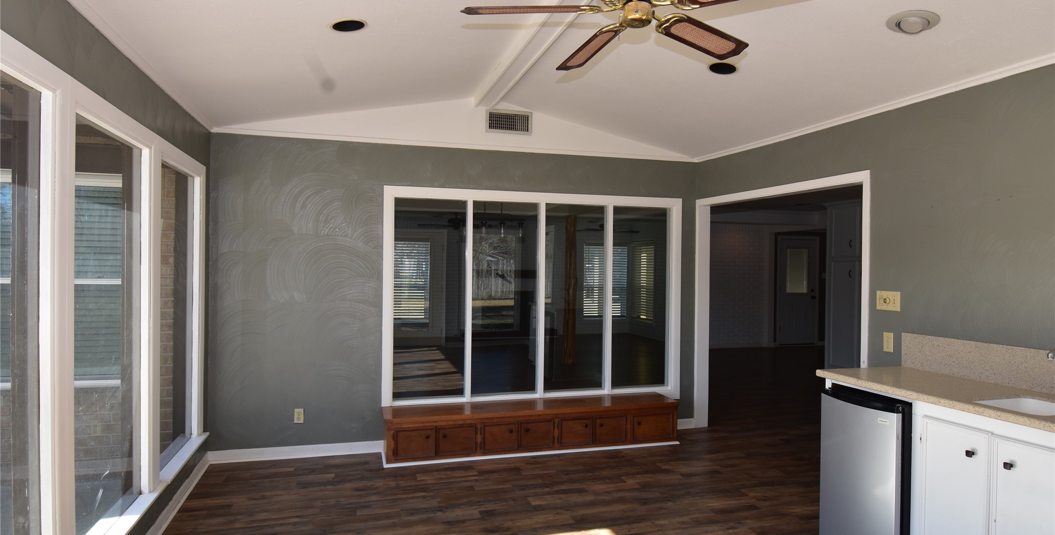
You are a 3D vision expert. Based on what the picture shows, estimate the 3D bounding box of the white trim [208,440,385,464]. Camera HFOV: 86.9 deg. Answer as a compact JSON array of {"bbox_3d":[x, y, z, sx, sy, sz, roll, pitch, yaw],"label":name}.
[{"bbox_3d":[-1.730,1.396,4.206,1.234,0.086,0.018,0,1,-14],"label":"white trim"}]

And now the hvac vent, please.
[{"bbox_3d":[-0.152,-1.190,4.581,0.385,0.199,0.027,0,1,-14],"label":"hvac vent"}]

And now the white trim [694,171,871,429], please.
[{"bbox_3d":[1.863,0.436,4.269,0.139,2.081,1.775,0,1,-18],"label":"white trim"}]

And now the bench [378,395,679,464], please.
[{"bbox_3d":[0.067,1.276,4.479,2.390,0.358,0.378,0,1,-14],"label":"bench"}]

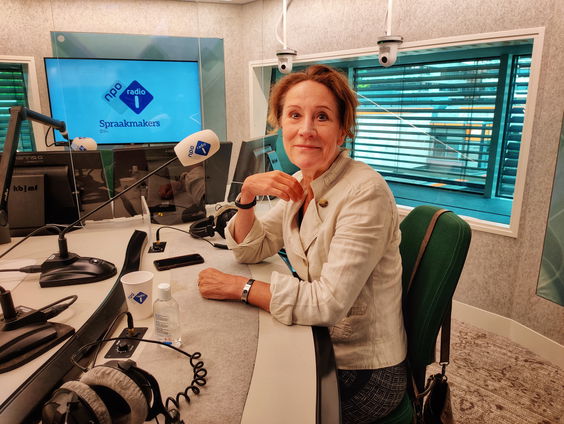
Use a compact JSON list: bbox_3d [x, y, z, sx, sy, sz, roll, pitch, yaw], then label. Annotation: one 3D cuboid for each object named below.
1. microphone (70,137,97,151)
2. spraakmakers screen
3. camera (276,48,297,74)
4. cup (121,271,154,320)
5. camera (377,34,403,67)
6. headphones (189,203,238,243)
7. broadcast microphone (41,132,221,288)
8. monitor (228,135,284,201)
[{"bbox_3d":[-0.915,-0.300,2.030,0.125,0.085,0.080,17,13,-4],"label":"microphone"},{"bbox_3d":[-1.290,-0.921,3.696,1.205,0.680,0.070,-4,14,-15],"label":"spraakmakers screen"},{"bbox_3d":[0.034,-1.096,3.218,0.150,0.175,0.155,4,14,17],"label":"camera"},{"bbox_3d":[-0.321,0.191,0.996,0.075,0.092,0.075,0,14,0],"label":"cup"},{"bbox_3d":[0.629,-0.933,2.564,0.150,0.175,0.155,11,17,38],"label":"camera"},{"bbox_3d":[-0.250,0.028,1.653,0.200,0.100,0.180,-2,14,-10],"label":"headphones"},{"bbox_3d":[-0.408,-0.019,1.208,0.477,0.401,0.120,-2,14,-10],"label":"broadcast microphone"},{"bbox_3d":[-0.103,-0.211,2.197,0.100,0.320,0.520,19,18,12],"label":"monitor"}]

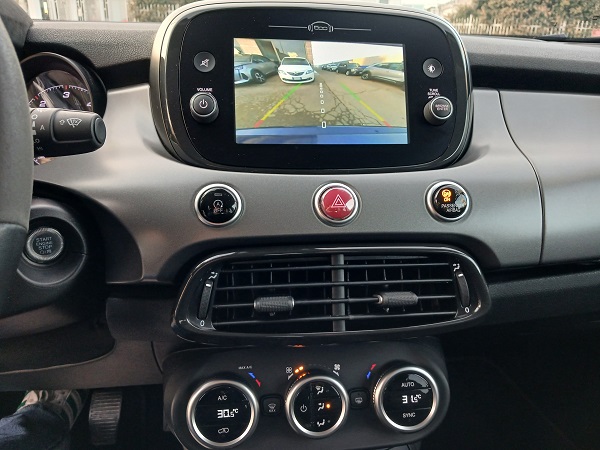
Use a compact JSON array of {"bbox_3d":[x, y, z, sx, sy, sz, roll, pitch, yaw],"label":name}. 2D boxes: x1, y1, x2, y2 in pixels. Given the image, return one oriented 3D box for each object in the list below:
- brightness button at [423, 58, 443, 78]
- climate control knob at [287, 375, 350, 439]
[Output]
[{"bbox_3d":[0.121,-0.143,0.427,0.018,0.018,0.005,-1,-3,-9],"label":"brightness button"},{"bbox_3d":[0.015,0.168,0.446,0.060,0.060,0.022,-1,6,-9],"label":"climate control knob"}]

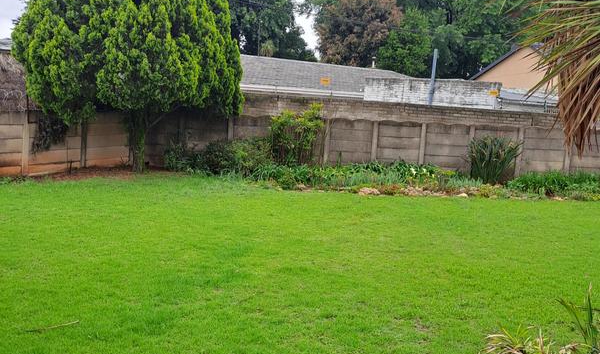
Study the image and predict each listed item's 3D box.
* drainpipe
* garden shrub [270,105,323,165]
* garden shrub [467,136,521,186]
[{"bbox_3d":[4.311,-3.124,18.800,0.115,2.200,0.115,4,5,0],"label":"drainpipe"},{"bbox_3d":[-0.093,-1.072,15.300,1.400,1.700,1.250,4,5,0],"label":"garden shrub"},{"bbox_3d":[5.083,-0.431,15.100,1.400,1.280,1.250,4,5,0],"label":"garden shrub"}]

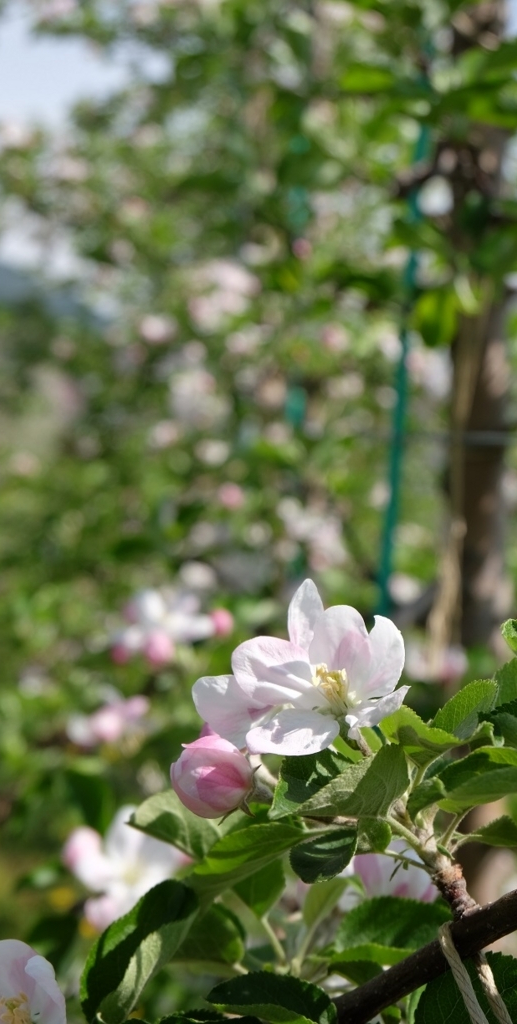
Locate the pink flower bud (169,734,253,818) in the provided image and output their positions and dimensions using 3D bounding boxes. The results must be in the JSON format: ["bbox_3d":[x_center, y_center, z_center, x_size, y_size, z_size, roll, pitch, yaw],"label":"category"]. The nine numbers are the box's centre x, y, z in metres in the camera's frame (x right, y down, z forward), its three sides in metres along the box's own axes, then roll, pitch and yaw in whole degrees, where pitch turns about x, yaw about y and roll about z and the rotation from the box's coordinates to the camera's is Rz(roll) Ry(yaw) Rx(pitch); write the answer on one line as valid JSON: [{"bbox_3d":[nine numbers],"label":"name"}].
[{"bbox_3d":[-0.012,0.066,0.365,0.021,0.020,0.020,22,-17,-18],"label":"pink flower bud"}]

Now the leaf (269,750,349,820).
[{"bbox_3d":[0.014,0.074,0.395,0.022,0.018,0.018,0,4,0],"label":"leaf"}]

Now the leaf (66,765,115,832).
[{"bbox_3d":[-0.079,0.135,0.680,0.023,0.029,0.020,0,4,0],"label":"leaf"}]

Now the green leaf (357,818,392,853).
[{"bbox_3d":[0.032,0.090,0.405,0.009,0.009,0.008,0,4,0],"label":"green leaf"}]

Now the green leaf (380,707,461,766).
[{"bbox_3d":[0.042,0.058,0.372,0.018,0.012,0.018,-16,41,-36],"label":"green leaf"}]

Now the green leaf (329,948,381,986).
[{"bbox_3d":[0.029,0.136,0.435,0.016,0.010,0.014,0,4,0],"label":"green leaf"}]

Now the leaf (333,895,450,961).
[{"bbox_3d":[0.041,0.128,0.445,0.036,0.019,0.024,0,4,0],"label":"leaf"}]

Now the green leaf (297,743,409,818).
[{"bbox_3d":[0.024,0.069,0.370,0.030,0.020,0.012,-10,36,8],"label":"green leaf"}]

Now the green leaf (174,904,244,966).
[{"bbox_3d":[-0.015,0.118,0.405,0.022,0.010,0.018,10,50,9],"label":"green leaf"}]

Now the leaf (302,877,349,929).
[{"bbox_3d":[0.019,0.112,0.415,0.011,0.018,0.008,34,-8,45],"label":"leaf"}]

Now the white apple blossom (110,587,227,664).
[{"bbox_3d":[-0.040,0.051,0.650,0.051,0.033,0.038,0,4,0],"label":"white apple blossom"}]

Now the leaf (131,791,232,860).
[{"bbox_3d":[-0.020,0.082,0.378,0.028,0.012,0.019,-14,-39,8],"label":"leaf"}]

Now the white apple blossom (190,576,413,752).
[{"bbox_3d":[0.011,0.040,0.370,0.051,0.041,0.032,1,-22,16],"label":"white apple blossom"}]

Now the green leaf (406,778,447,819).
[{"bbox_3d":[0.047,0.080,0.405,0.011,0.011,0.010,0,4,0],"label":"green leaf"}]

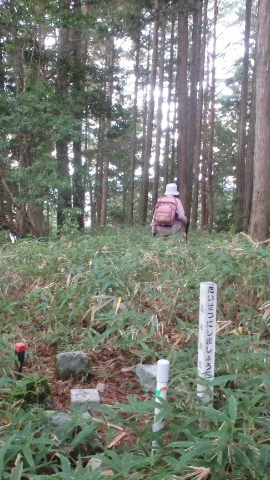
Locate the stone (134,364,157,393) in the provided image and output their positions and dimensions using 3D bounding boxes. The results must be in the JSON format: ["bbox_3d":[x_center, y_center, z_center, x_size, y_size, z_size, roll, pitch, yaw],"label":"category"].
[{"bbox_3d":[0.075,0.827,3.090,0.160,0.140,0.130,4,7,14],"label":"stone"}]

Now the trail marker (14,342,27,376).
[{"bbox_3d":[-0.703,0.743,3.166,0.052,0.230,0.052,7,9,39],"label":"trail marker"}]

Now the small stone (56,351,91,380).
[{"bbox_3d":[-0.383,0.779,3.200,0.200,0.150,0.140,2,7,0],"label":"small stone"}]

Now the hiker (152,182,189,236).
[{"bbox_3d":[0.578,-0.162,8.592,0.580,1.560,0.500,4,7,17],"label":"hiker"}]

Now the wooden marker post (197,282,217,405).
[{"bbox_3d":[0.401,0.581,2.839,0.071,0.690,0.071,-1,7,-21],"label":"wooden marker post"}]

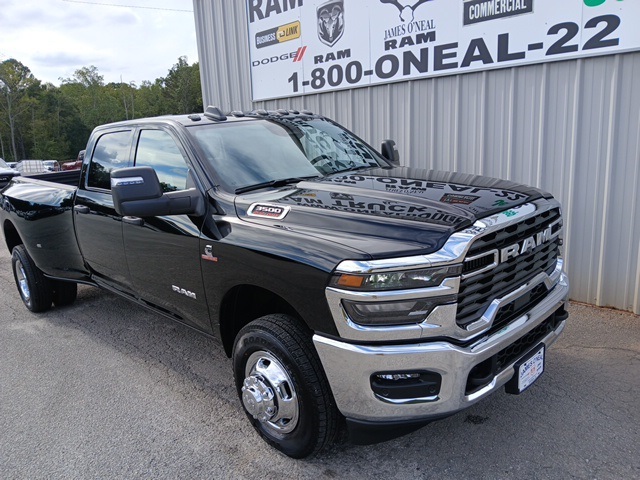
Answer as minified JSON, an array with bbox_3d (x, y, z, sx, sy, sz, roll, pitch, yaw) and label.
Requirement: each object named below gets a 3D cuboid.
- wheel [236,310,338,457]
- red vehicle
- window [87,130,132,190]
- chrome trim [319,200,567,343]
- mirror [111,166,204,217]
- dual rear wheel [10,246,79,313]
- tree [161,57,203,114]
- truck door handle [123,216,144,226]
[{"bbox_3d":[-0.236,0.850,2.788,0.800,0.800,0.320,8,16,45],"label":"wheel"},{"bbox_3d":[-13.626,-4.370,29.161,5.500,1.900,2.000,-12,15,-40],"label":"red vehicle"},{"bbox_3d":[-1.816,-0.667,4.106,0.770,0.470,0.130,8,16,45],"label":"window"},{"bbox_3d":[0.920,0.073,2.742,0.550,0.560,1.940,8,16,45],"label":"chrome trim"},{"bbox_3d":[-1.013,-0.311,2.924,0.250,0.280,0.450,8,16,45],"label":"mirror"},{"bbox_3d":[-3.284,0.447,5.779,0.800,0.800,0.510,8,16,45],"label":"dual rear wheel"},{"bbox_3d":[-14.946,-13.537,51.237,6.000,11.300,6.000,-3,11,0],"label":"tree"},{"bbox_3d":[-1.401,-0.139,3.597,0.250,0.055,0.070,8,16,45],"label":"truck door handle"}]

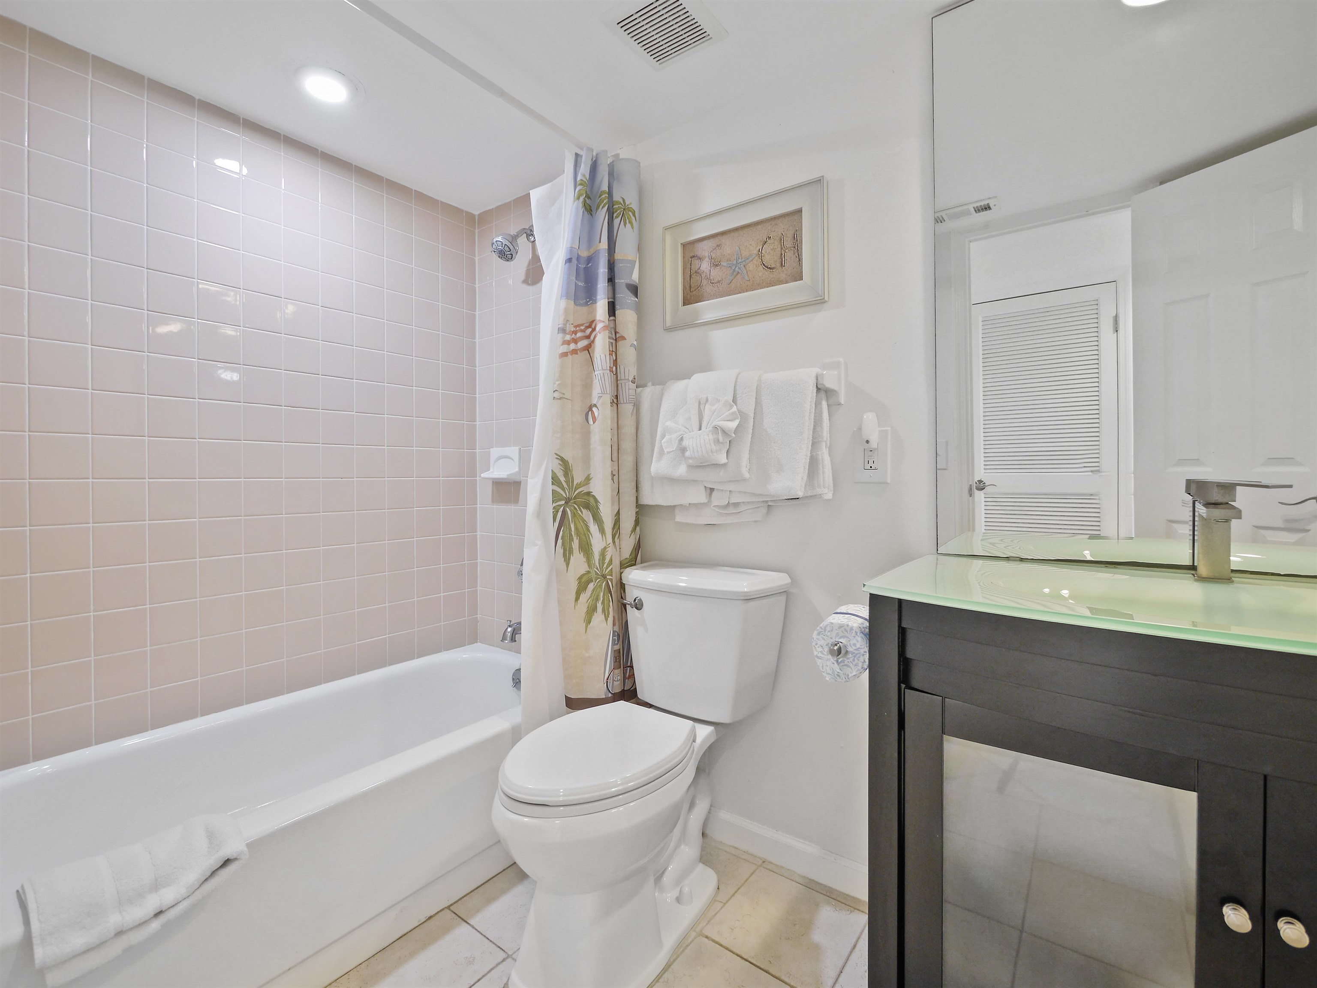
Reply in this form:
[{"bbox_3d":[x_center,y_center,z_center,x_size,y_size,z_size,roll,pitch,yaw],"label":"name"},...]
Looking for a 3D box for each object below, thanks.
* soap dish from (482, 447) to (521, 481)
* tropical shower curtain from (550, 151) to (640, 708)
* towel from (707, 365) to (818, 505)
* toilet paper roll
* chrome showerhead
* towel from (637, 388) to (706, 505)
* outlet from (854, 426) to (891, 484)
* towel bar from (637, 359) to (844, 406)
[{"bbox_3d":[-0.615,-0.115,2.062,0.173,0.133,0.065,1,2,36],"label":"soap dish"},{"bbox_3d":[-0.184,-0.181,1.634,0.191,1.690,0.244,1,2,36],"label":"tropical shower curtain"},{"bbox_3d":[0.274,-0.144,1.359,0.278,0.316,0.100,1,2,36],"label":"towel"},{"bbox_3d":[0.391,0.310,1.097,0.117,0.117,0.120,1,2,36],"label":"toilet paper roll"},{"bbox_3d":[-0.506,-0.883,1.879,0.090,0.143,0.180,1,2,36],"label":"chrome showerhead"},{"bbox_3d":[0.048,-0.141,1.537,0.229,0.350,0.090,1,2,36],"label":"towel"},{"bbox_3d":[0.507,-0.091,1.271,0.083,0.131,0.018,1,2,36],"label":"outlet"},{"bbox_3d":[0.191,-0.280,1.450,0.591,0.114,0.095,1,2,36],"label":"towel bar"}]

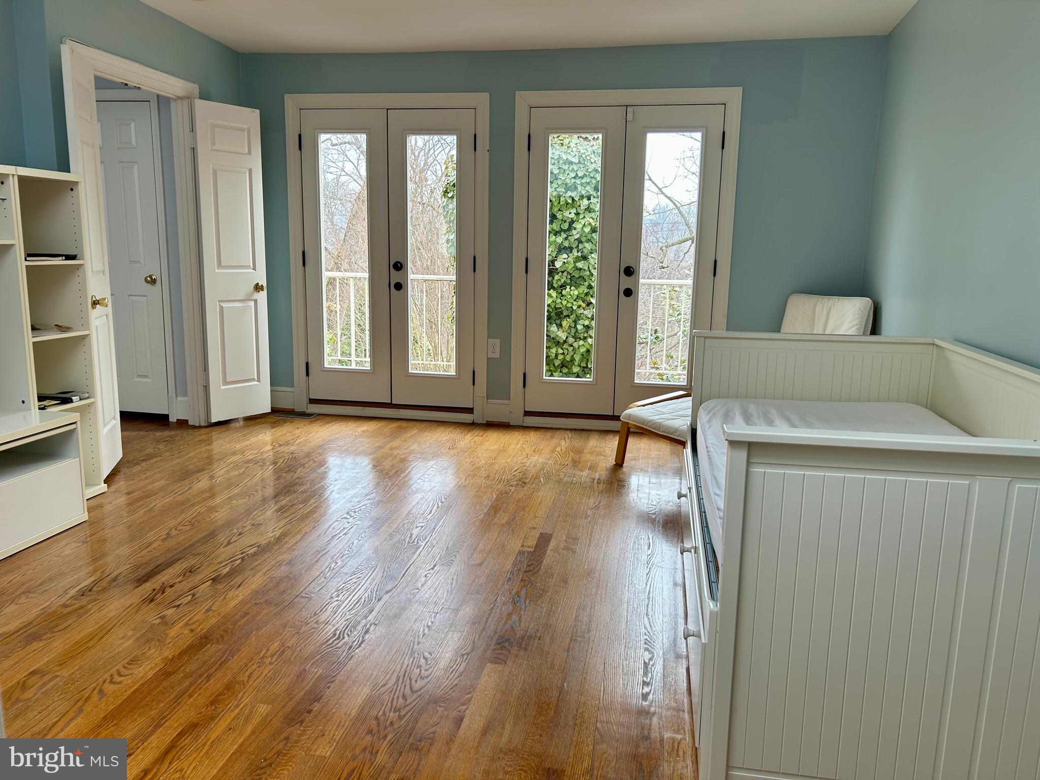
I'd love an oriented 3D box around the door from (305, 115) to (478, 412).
[{"bbox_3d":[-0.899,-0.890,5.379,1.218,1.991,0.050,3,10,10],"label":"door"}]

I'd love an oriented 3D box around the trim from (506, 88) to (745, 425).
[{"bbox_3d":[0.645,-0.802,5.075,1.409,2.193,0.050,3,10,10],"label":"trim"}]

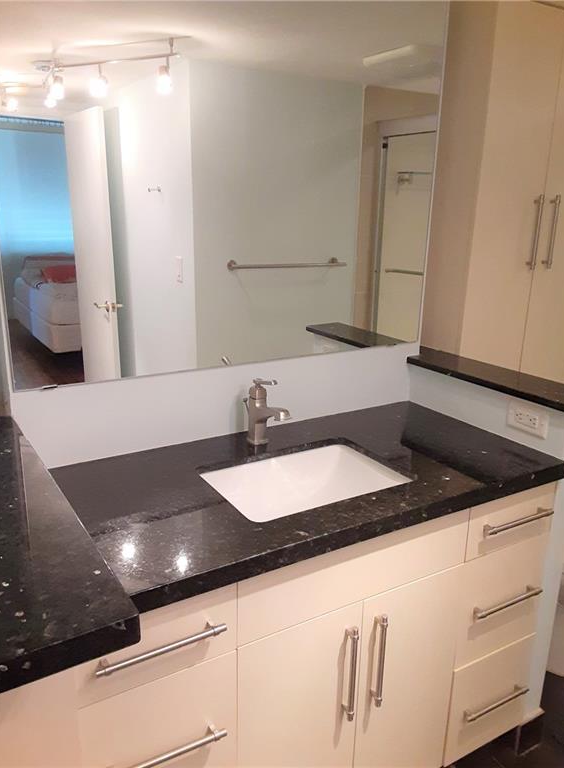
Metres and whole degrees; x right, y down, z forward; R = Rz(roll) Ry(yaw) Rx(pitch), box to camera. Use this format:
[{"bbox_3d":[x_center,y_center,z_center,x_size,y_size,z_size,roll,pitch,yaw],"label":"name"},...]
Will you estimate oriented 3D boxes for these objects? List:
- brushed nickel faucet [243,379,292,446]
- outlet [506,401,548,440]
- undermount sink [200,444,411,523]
[{"bbox_3d":[-0.041,0.074,1.520,0.054,0.177,0.184,-8,18,-30],"label":"brushed nickel faucet"},{"bbox_3d":[0.633,0.093,1.551,0.009,0.070,0.116,-8,18,-30],"label":"outlet"},{"bbox_3d":[0.053,0.293,1.400,0.442,0.155,0.307,-8,18,-30],"label":"undermount sink"}]

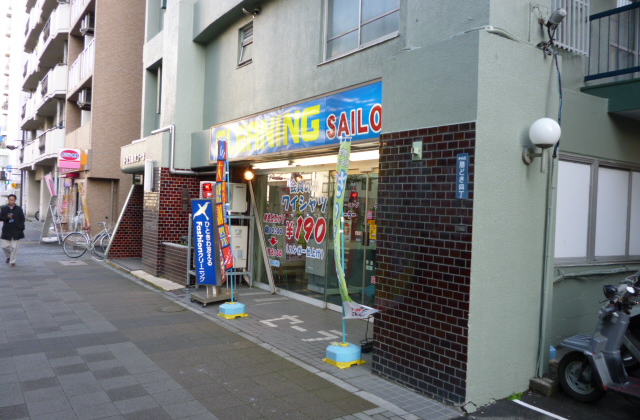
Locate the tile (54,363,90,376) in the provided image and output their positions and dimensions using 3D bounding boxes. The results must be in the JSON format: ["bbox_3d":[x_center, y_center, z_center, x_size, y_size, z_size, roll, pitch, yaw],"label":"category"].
[{"bbox_3d":[-2.374,1.552,4.962,0.294,0.040,0.294,1,0,-34],"label":"tile"}]

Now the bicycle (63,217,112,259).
[{"bbox_3d":[-6.126,0.818,14.247,1.750,1.030,0.550,2,0,-28],"label":"bicycle"}]

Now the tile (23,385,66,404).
[{"bbox_3d":[-2.288,1.558,4.310,0.294,0.040,0.294,1,0,-34],"label":"tile"}]

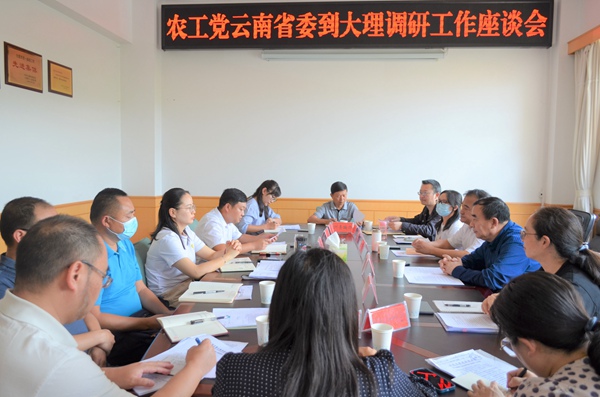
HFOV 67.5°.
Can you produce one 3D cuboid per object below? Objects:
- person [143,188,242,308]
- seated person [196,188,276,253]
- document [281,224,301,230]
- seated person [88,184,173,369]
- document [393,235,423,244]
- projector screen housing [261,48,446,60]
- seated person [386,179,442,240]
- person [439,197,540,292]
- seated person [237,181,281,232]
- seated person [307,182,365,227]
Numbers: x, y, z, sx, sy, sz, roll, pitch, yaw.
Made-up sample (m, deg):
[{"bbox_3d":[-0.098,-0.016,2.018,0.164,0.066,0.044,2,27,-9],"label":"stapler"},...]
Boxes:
[{"bbox_3d":[-0.666,0.558,2.767,0.720,1.240,0.470,1,4,8],"label":"person"},{"bbox_3d":[-0.505,0.529,3.346,0.760,1.220,0.520,1,4,12],"label":"seated person"},{"bbox_3d":[-0.092,0.287,4.502,0.210,0.012,0.300,1,4,5],"label":"document"},{"bbox_3d":[-0.806,0.584,2.178,0.700,1.270,0.520,1,4,5],"label":"seated person"},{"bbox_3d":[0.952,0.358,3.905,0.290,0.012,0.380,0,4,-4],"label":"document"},{"bbox_3d":[0.677,-1.852,5.822,2.370,0.125,0.100,1,4,4],"label":"projector screen housing"},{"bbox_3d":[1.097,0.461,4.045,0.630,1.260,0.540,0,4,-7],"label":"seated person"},{"bbox_3d":[1.051,0.595,2.499,0.620,1.205,0.540,1,4,3],"label":"person"},{"bbox_3d":[-0.395,0.467,4.164,0.700,1.230,0.480,2,4,24],"label":"seated person"},{"bbox_3d":[0.366,0.429,4.676,0.580,1.215,0.620,1,4,5],"label":"seated person"}]

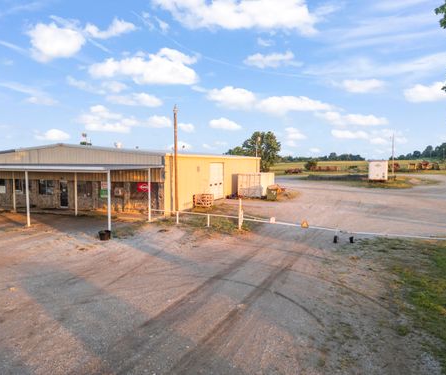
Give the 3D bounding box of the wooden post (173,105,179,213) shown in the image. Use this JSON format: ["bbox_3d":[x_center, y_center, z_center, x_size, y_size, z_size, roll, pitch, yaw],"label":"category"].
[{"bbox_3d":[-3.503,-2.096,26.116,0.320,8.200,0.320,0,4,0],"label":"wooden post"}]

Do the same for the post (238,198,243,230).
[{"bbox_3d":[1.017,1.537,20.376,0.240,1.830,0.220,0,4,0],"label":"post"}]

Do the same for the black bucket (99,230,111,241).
[{"bbox_3d":[-6.084,2.430,17.937,0.590,0.420,0.570,0,4,0],"label":"black bucket"}]

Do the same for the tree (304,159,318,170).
[{"bbox_3d":[32.247,-7.861,127.773,4.900,4.200,4.600,0,4,0],"label":"tree"}]

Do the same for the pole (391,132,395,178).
[{"bbox_3d":[33.867,-5.957,68.746,0.360,9.400,0.360,0,4,0],"label":"pole"}]

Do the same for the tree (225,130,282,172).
[{"bbox_3d":[9.018,-10.343,102.510,16.500,13.000,14.000,0,4,0],"label":"tree"}]

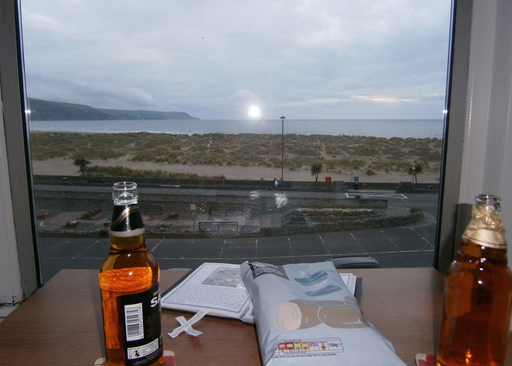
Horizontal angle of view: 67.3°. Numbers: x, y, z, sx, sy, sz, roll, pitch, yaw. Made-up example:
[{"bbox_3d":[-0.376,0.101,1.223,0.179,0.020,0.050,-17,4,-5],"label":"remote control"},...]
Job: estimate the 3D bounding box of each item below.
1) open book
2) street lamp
[{"bbox_3d":[0.023,0.192,0.693,0.318,0.017,0.204,2,10,14],"label":"open book"},{"bbox_3d":[3.190,-3.280,45.550,0.680,9.200,0.680,0,9,0],"label":"street lamp"}]

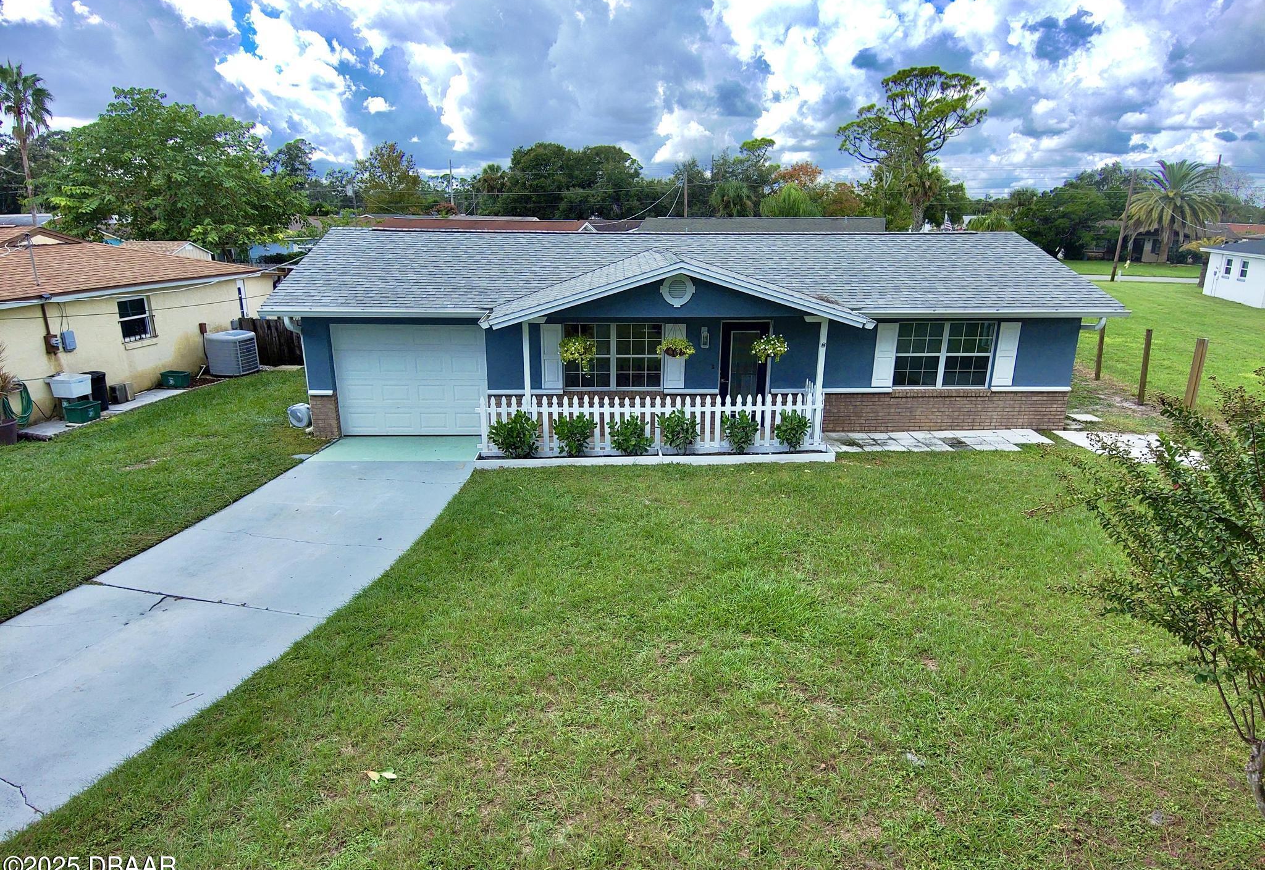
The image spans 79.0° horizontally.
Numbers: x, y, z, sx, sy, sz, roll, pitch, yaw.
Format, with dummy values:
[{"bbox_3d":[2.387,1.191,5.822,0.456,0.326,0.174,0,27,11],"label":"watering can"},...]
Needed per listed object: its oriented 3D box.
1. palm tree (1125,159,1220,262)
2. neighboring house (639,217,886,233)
[{"bbox_3d":[47.469,-19.626,67.639,7.400,8.836,7.400,11,19,32],"label":"palm tree"},{"bbox_3d":[7.331,-10.474,44.073,13.600,3.700,9.000,4,17,11],"label":"neighboring house"}]

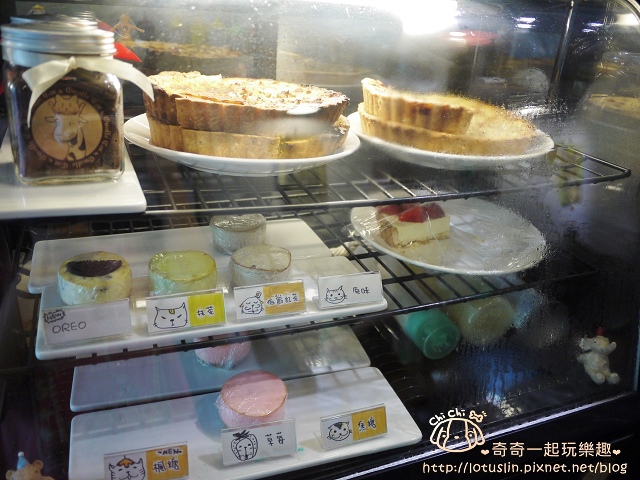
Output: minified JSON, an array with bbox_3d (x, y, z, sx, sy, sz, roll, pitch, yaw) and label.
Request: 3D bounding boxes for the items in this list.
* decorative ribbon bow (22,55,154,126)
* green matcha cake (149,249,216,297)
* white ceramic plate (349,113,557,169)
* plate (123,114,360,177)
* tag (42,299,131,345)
[{"bbox_3d":[-0.182,-0.119,0.411,0.098,0.056,0.035,-5,27,-19],"label":"decorative ribbon bow"},{"bbox_3d":[-0.138,0.041,0.528,0.067,0.033,0.067,-5,27,-19],"label":"green matcha cake"},{"bbox_3d":[0.162,-0.131,0.672,0.262,0.027,0.262,4,25,-2],"label":"white ceramic plate"},{"bbox_3d":[-0.085,-0.115,0.598,0.263,0.027,0.263,-5,27,-19],"label":"plate"},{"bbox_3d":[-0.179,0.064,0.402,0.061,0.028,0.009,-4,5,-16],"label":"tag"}]

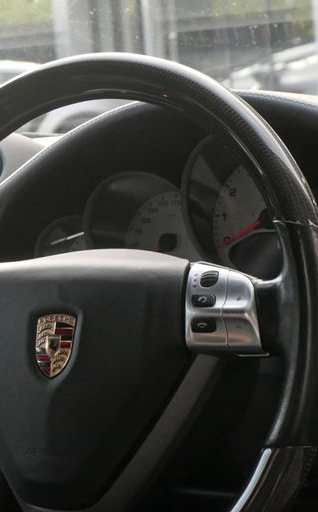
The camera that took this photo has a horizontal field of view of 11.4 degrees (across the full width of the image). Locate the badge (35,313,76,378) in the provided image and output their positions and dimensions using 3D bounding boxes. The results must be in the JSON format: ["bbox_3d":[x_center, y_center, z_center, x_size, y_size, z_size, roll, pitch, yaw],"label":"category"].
[{"bbox_3d":[-0.065,0.055,0.990,0.031,0.041,0.005,-2,-10,34],"label":"badge"}]

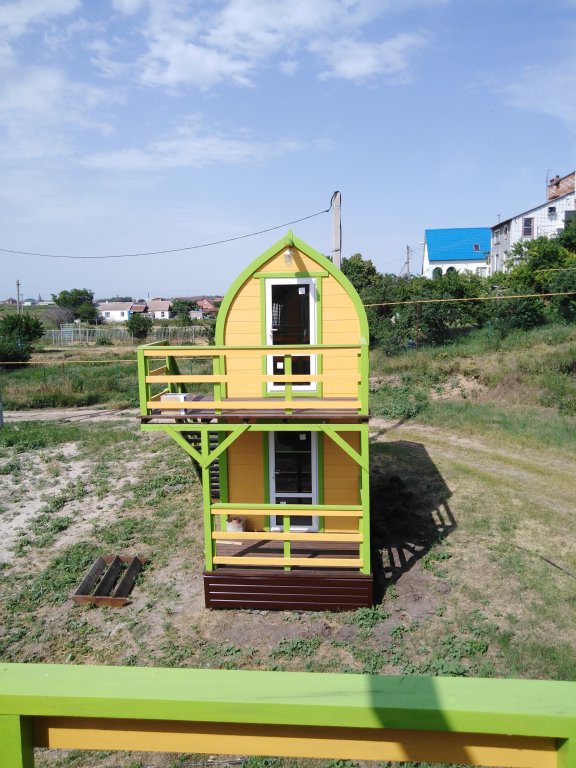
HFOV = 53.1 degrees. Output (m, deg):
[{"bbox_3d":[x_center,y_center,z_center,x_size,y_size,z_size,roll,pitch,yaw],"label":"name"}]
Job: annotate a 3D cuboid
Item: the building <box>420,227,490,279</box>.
[{"bbox_3d":[23.985,-18.256,81.000,9.300,7.400,7.200,0,8,8],"label":"building"}]

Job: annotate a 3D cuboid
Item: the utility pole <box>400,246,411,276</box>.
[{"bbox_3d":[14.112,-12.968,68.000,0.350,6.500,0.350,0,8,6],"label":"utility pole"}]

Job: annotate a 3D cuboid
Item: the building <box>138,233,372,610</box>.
[{"bbox_3d":[-0.305,0.167,11.739,3.584,5.920,6.437,0,8,4],"label":"building"}]

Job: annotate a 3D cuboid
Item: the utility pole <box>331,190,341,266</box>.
[{"bbox_3d":[1.522,-1.758,17.762,0.220,8.050,0.220,0,8,3],"label":"utility pole"}]

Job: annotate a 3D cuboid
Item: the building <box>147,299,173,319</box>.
[{"bbox_3d":[-33.731,-19.290,152.000,6.100,4.900,6.300,-1,8,2],"label":"building"}]

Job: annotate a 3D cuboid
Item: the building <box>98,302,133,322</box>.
[{"bbox_3d":[-44.690,-18.599,149.000,8.500,5.000,6.800,-1,8,0],"label":"building"}]

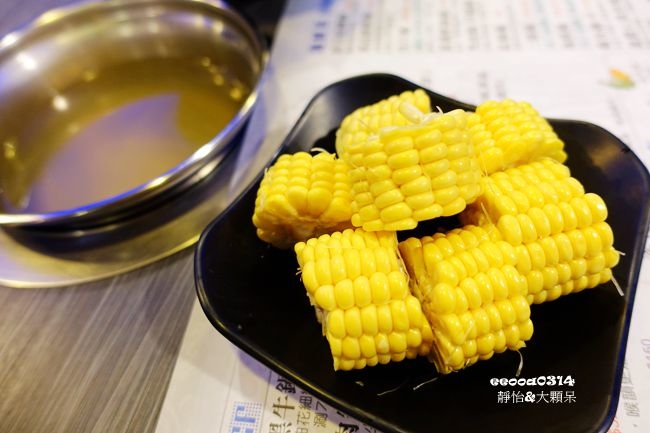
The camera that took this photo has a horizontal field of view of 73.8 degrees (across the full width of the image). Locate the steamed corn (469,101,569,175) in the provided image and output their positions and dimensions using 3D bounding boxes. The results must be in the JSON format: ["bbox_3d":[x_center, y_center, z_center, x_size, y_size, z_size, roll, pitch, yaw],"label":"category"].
[{"bbox_3d":[0.088,-0.032,0.213,0.043,0.043,0.033,-17,55,-7],"label":"steamed corn"}]

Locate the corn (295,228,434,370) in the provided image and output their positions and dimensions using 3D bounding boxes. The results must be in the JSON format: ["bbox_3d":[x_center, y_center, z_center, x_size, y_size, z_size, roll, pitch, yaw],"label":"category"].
[{"bbox_3d":[0.014,0.030,0.166,0.036,0.051,0.051,-16,55,-4],"label":"corn"}]

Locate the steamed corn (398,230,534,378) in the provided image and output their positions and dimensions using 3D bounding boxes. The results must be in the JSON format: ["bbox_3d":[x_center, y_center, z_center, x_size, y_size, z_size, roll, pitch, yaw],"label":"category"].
[{"bbox_3d":[0.052,0.030,0.165,0.032,0.049,0.049,-17,55,-1],"label":"steamed corn"}]

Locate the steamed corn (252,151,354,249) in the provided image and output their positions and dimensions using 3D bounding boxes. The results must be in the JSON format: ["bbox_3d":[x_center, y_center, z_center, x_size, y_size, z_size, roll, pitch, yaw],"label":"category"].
[{"bbox_3d":[-0.008,-0.005,0.200,0.044,0.044,0.029,4,57,8],"label":"steamed corn"}]

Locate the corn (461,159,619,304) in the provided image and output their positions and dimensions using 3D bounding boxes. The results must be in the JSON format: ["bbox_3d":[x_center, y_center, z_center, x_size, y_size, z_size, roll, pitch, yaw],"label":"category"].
[{"bbox_3d":[0.082,0.007,0.173,0.034,0.051,0.051,-18,55,-2],"label":"corn"}]

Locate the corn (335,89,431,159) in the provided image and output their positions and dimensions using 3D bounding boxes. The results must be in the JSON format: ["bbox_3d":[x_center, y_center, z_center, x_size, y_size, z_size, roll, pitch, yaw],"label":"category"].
[{"bbox_3d":[0.032,-0.035,0.215,0.038,0.045,0.045,-27,57,-14],"label":"corn"}]

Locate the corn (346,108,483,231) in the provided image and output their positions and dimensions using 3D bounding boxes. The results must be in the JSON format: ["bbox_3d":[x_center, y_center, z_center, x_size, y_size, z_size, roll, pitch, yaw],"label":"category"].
[{"bbox_3d":[0.034,-0.018,0.167,0.049,0.033,0.049,-20,13,-9],"label":"corn"}]

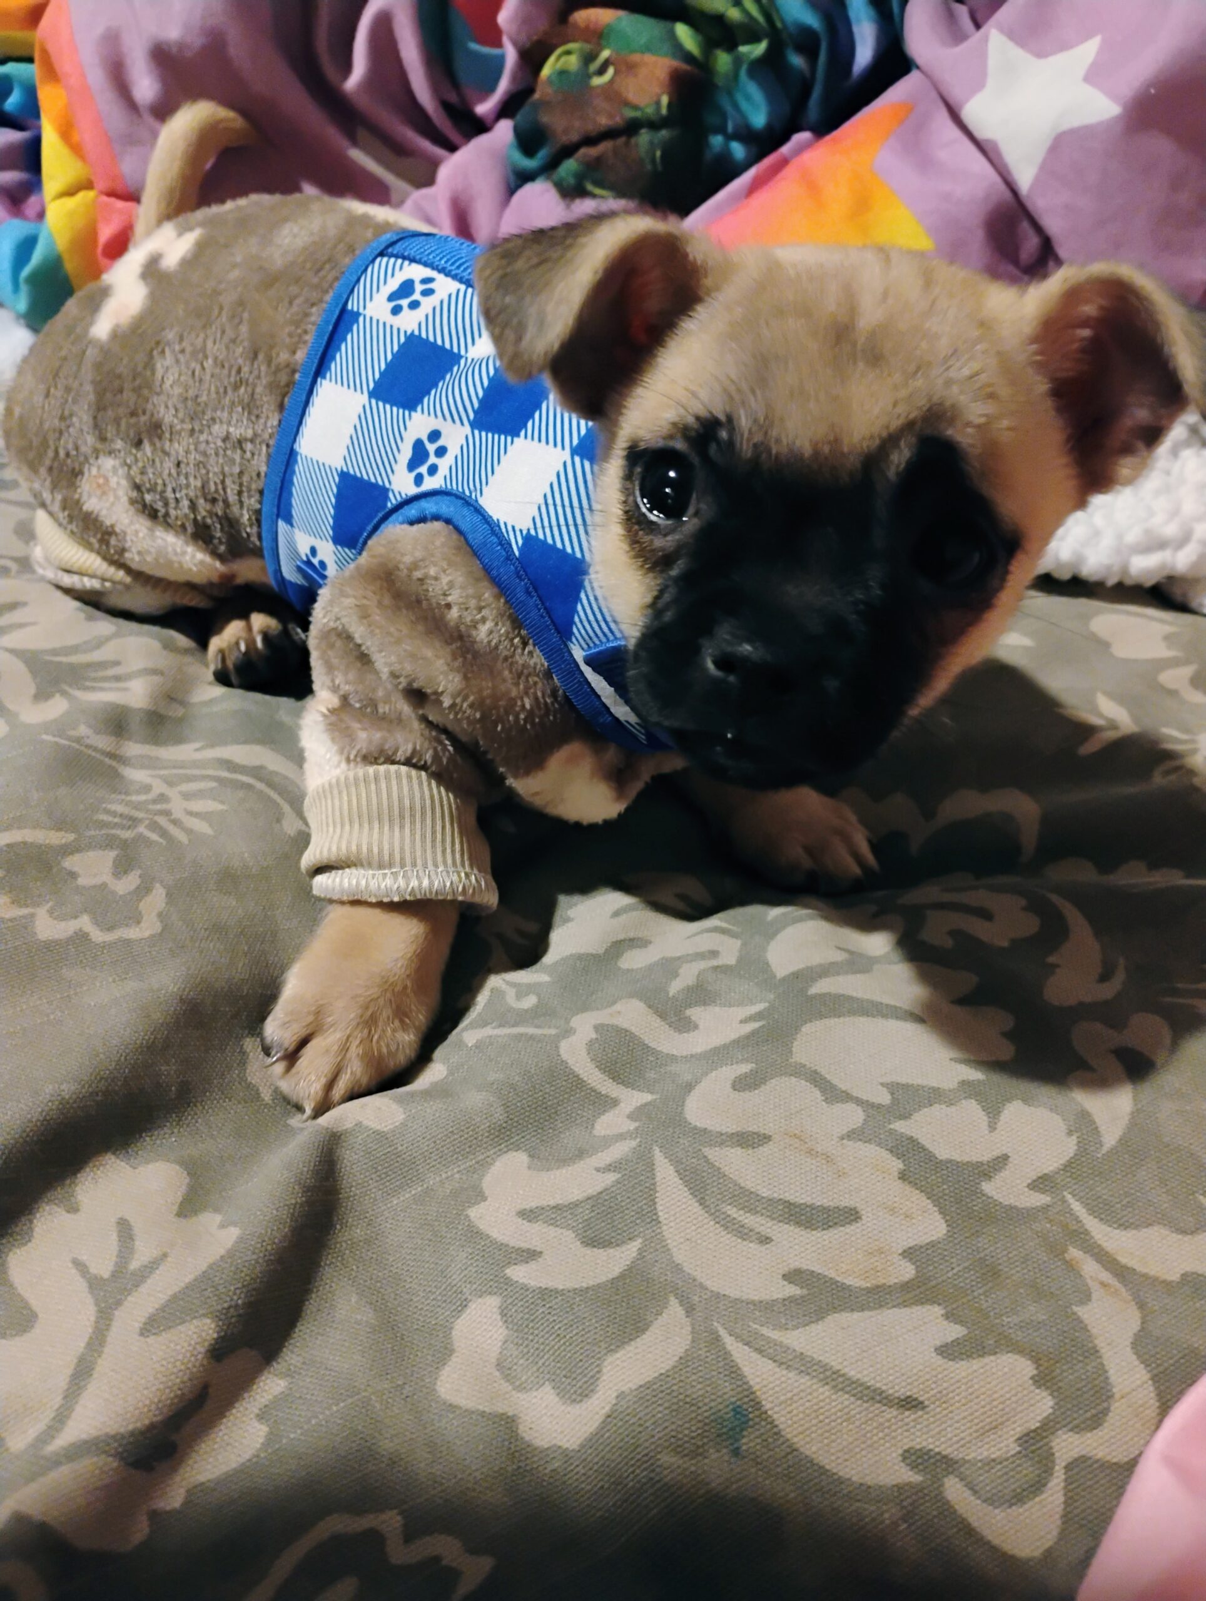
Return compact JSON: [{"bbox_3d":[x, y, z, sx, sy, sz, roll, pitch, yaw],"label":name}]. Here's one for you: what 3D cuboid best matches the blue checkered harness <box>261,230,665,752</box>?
[{"bbox_3d":[-0.029,-0.104,0.430,0.130,0.130,0.110,25,42,32],"label":"blue checkered harness"}]

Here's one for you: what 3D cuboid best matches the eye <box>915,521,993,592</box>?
[{"bbox_3d":[0.087,-0.060,0.322,0.018,0.015,0.013,13,9,6],"label":"eye"}]

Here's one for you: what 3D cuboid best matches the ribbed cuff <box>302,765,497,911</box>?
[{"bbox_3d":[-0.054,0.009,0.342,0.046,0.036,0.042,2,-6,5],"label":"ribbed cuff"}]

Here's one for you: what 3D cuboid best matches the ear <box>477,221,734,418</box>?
[{"bbox_3d":[0.000,-0.135,0.362,0.063,0.052,0.035,8,6,17],"label":"ear"}]

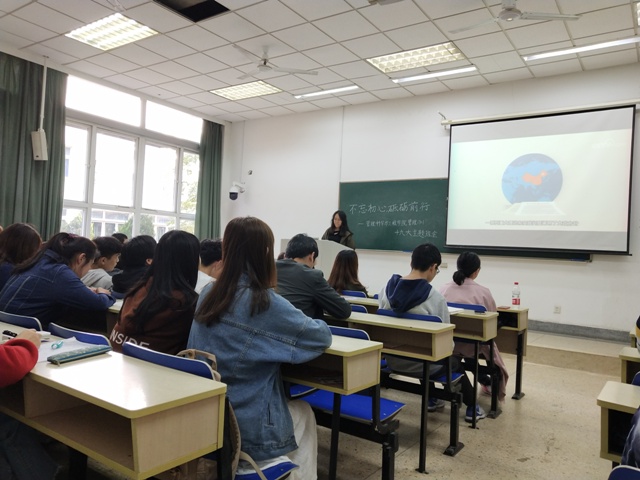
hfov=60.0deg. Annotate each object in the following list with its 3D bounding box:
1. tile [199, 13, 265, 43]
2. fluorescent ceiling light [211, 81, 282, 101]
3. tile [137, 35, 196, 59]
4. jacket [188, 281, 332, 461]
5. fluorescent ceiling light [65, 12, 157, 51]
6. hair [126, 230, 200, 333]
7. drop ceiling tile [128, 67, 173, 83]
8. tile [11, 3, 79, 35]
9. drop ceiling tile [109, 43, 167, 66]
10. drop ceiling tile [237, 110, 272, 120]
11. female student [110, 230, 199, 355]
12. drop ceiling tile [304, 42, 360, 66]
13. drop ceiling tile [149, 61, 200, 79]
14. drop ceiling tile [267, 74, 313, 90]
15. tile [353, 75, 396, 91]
[{"bbox_3d":[-1.005,-2.441,6.391,0.600,0.030,0.600,2,-1,35],"label":"tile"},{"bbox_3d":[-1.145,-2.294,8.564,1.200,0.080,0.600,1,-3,34],"label":"fluorescent ceiling light"},{"bbox_3d":[-1.924,-2.417,6.995,0.600,0.020,0.600,1,-3,34],"label":"tile"},{"bbox_3d":[-0.220,0.480,2.080,0.500,0.680,0.420,2,-2,35],"label":"jacket"},{"bbox_3d":[-2.505,-2.467,6.690,1.200,0.080,0.600,1,-3,34],"label":"fluorescent ceiling light"},{"bbox_3d":[-0.645,0.168,2.300,0.250,0.410,0.220,2,-1,35],"label":"hair"},{"bbox_3d":[-2.499,-2.392,8.141,0.600,0.020,0.600,1,-3,34],"label":"drop ceiling tile"},{"bbox_3d":[-3.107,-2.532,6.390,0.600,0.020,0.600,2,-2,35],"label":"tile"},{"bbox_3d":[-2.422,-2.466,7.456,0.600,0.020,0.600,2,-1,35],"label":"drop ceiling tile"},{"bbox_3d":[-1.229,-2.244,9.996,0.600,0.020,0.450,2,-2,35],"label":"drop ceiling tile"},{"bbox_3d":[-0.600,0.558,2.388,0.480,1.200,0.600,2,-1,35],"label":"female student"},{"bbox_3d":[0.155,-2.347,7.062,0.600,0.020,0.600,2,-1,35],"label":"drop ceiling tile"},{"bbox_3d":[-2.068,-2.398,7.822,0.600,0.020,0.600,2,-2,35],"label":"drop ceiling tile"},{"bbox_3d":[-0.465,-2.358,8.346,0.600,0.020,0.600,2,-1,35],"label":"drop ceiling tile"},{"bbox_3d":[0.788,-2.217,7.859,0.600,0.020,0.600,1,-3,34],"label":"tile"}]

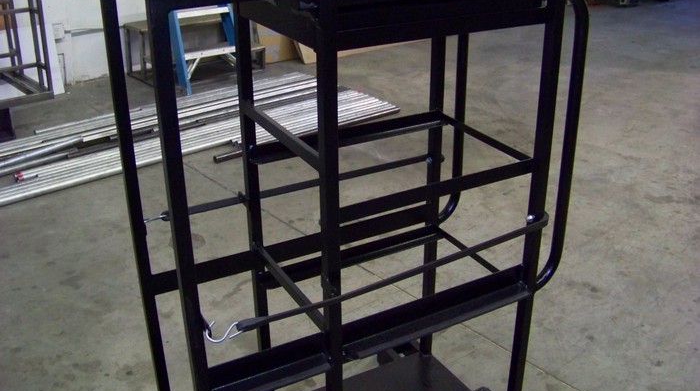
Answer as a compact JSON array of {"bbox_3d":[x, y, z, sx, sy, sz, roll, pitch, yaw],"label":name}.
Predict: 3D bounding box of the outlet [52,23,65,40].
[{"bbox_3d":[-2.336,-1.308,5.820,0.096,0.110,0.050,-19,30,-35],"label":"outlet"}]

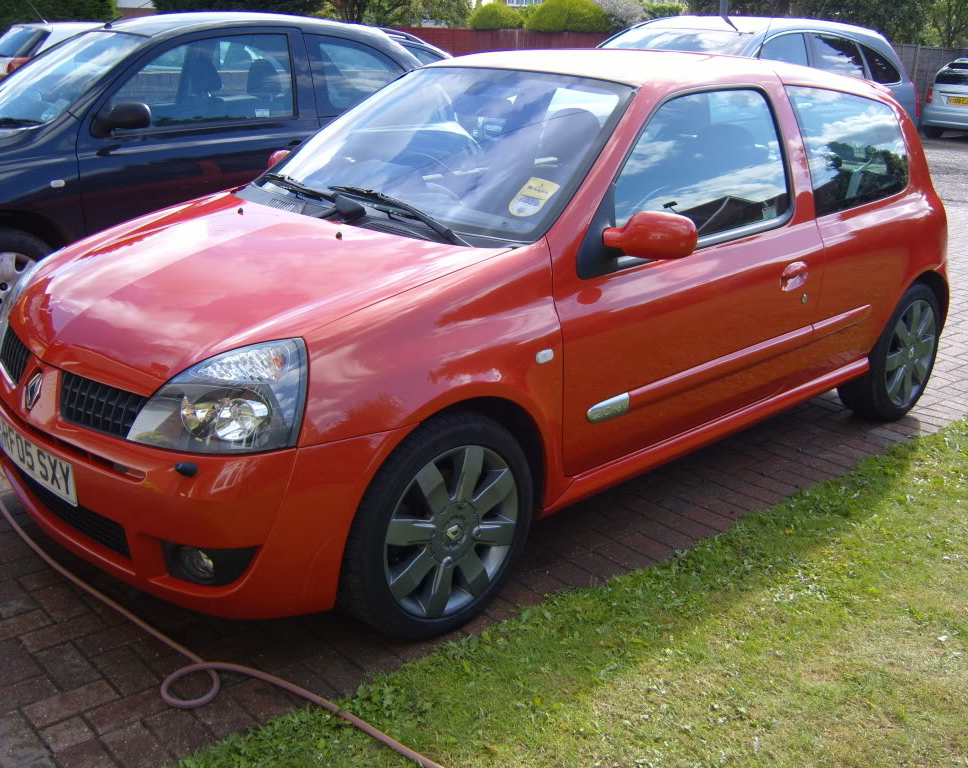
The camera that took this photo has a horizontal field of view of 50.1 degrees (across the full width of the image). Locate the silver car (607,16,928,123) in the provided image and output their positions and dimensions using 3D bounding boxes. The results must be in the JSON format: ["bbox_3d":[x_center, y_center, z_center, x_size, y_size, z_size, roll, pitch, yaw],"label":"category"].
[{"bbox_3d":[1.745,-2.104,8.362,4.500,1.680,1.820,-15,25,-42],"label":"silver car"}]

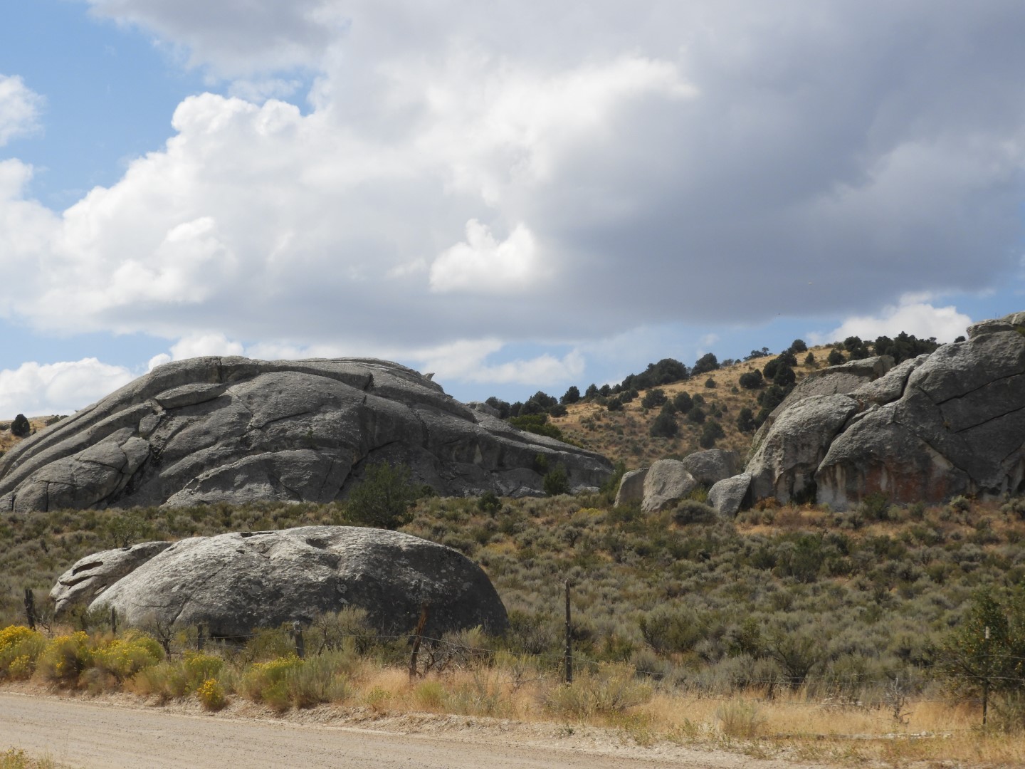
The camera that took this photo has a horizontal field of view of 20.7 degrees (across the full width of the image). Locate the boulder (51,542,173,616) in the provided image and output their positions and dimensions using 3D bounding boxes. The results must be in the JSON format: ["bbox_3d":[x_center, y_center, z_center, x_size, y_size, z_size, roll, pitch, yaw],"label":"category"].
[{"bbox_3d":[-9.159,4.669,66.000,3.000,2.000,2.600,0,-3,10],"label":"boulder"}]

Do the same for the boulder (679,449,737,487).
[{"bbox_3d":[12.070,5.362,172.000,3.600,2.800,3.200,0,-3,0],"label":"boulder"}]

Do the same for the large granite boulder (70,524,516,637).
[{"bbox_3d":[-4.777,4.475,62.500,9.000,2.600,5.400,0,-3,10],"label":"large granite boulder"}]

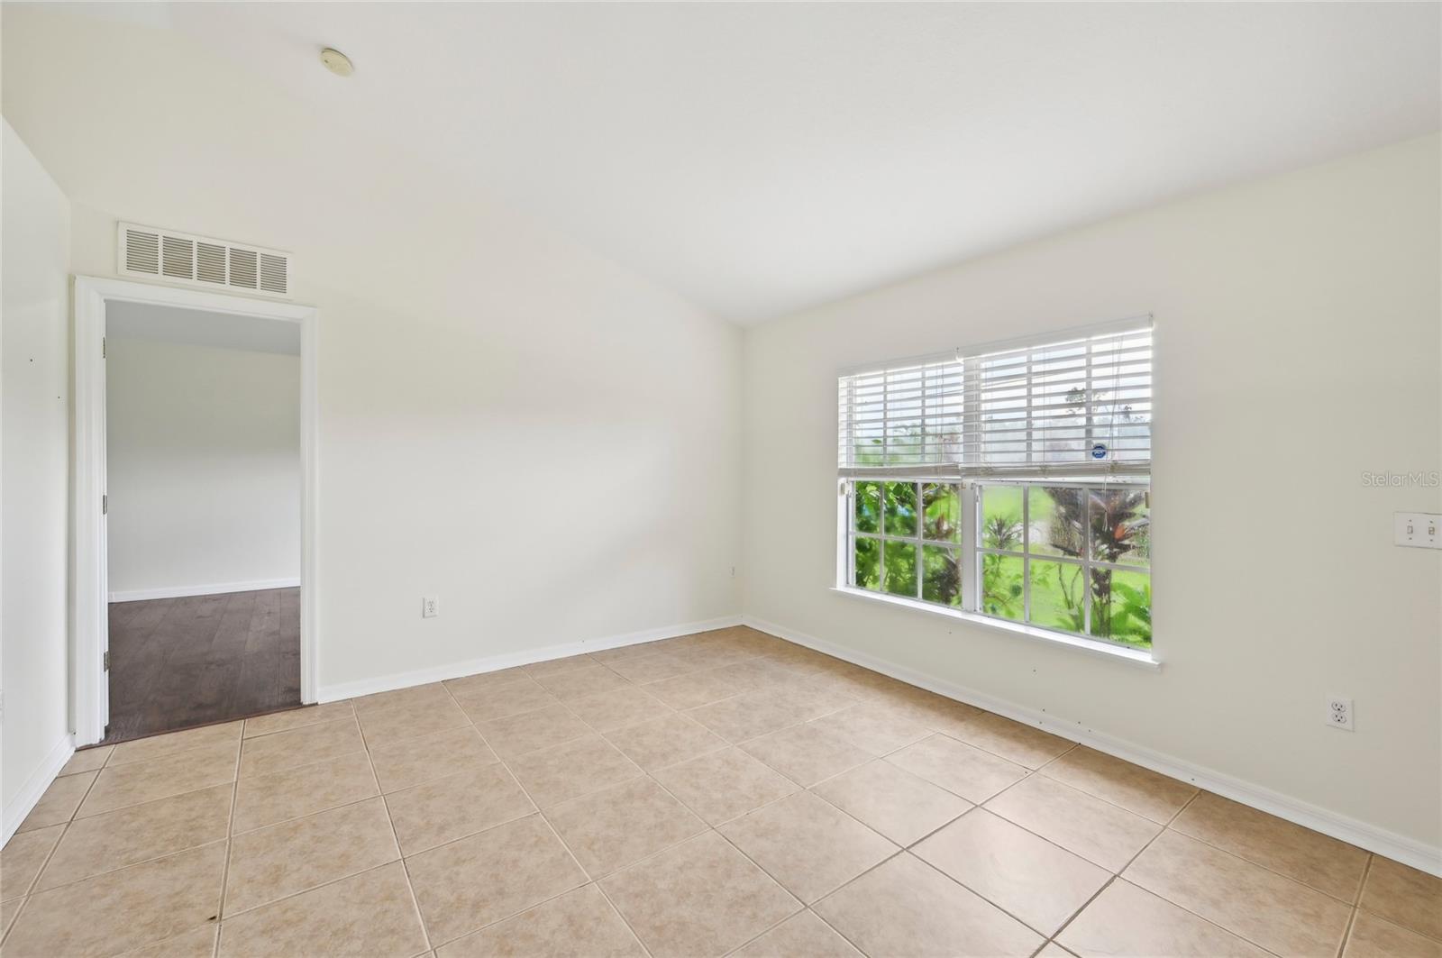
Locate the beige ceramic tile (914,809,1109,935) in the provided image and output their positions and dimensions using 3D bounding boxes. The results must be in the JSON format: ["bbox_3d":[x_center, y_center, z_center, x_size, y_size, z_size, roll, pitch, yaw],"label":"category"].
[{"bbox_3d":[0.936,1.253,1.823,0.448,0.010,0.450,0,0,-36],"label":"beige ceramic tile"}]

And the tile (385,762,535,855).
[{"bbox_3d":[-0.996,1.245,2.134,0.448,0.010,0.450,0,0,-36],"label":"tile"}]

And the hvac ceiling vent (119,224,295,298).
[{"bbox_3d":[-2.549,-1.077,2.801,0.652,0.250,0.025,1,-1,-35],"label":"hvac ceiling vent"}]

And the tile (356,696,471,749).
[{"bbox_3d":[-1.539,1.224,2.829,0.448,0.011,0.448,1,0,-37],"label":"tile"}]

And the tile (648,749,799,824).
[{"bbox_3d":[0.019,1.240,2.287,0.450,0.010,0.450,1,-1,-36],"label":"tile"}]

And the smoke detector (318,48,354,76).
[{"bbox_3d":[-1.803,-1.953,2.628,0.130,0.045,0.130,16,-9,-35],"label":"smoke detector"}]

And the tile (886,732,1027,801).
[{"bbox_3d":[1.025,1.253,2.448,0.448,0.011,0.448,1,0,-37],"label":"tile"}]

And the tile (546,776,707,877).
[{"bbox_3d":[-0.349,1.236,2.017,0.448,0.011,0.448,1,0,-38],"label":"tile"}]

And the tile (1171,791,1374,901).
[{"bbox_3d":[1.882,1.251,1.936,0.420,0.010,0.450,1,-1,-36],"label":"tile"}]

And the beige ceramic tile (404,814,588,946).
[{"bbox_3d":[-0.719,1.247,1.779,0.448,0.010,0.450,0,0,-36],"label":"beige ceramic tile"}]

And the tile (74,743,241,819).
[{"bbox_3d":[-2.300,1.239,2.331,0.448,0.010,0.450,0,0,-36],"label":"tile"}]

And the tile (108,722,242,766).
[{"bbox_3d":[-2.509,1.225,2.598,0.450,0.010,0.280,1,-1,-36],"label":"tile"}]

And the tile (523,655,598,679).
[{"bbox_3d":[-1.049,1.241,3.705,0.455,0.010,0.265,0,0,-36],"label":"tile"}]

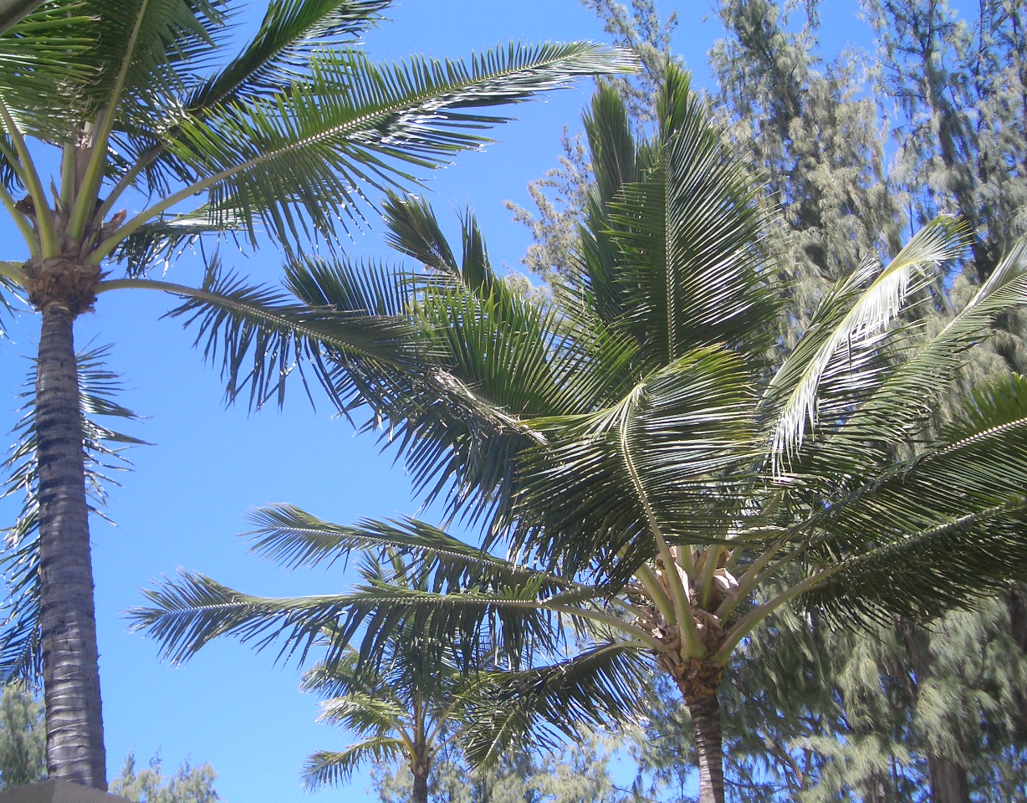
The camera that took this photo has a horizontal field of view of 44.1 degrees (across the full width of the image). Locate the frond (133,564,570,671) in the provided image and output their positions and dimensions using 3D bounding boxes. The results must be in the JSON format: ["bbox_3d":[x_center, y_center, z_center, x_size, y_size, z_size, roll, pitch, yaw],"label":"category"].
[{"bbox_3d":[-1.470,1.924,11.350,3.850,0.800,1.050,-1,-24,-1],"label":"frond"}]

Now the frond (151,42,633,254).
[{"bbox_3d":[-0.832,-1.767,8.587,3.300,0.850,1.150,-14,-25,3],"label":"frond"}]

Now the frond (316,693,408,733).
[{"bbox_3d":[-2.633,5.468,22.250,1.650,0.600,0.900,11,-27,-18],"label":"frond"}]

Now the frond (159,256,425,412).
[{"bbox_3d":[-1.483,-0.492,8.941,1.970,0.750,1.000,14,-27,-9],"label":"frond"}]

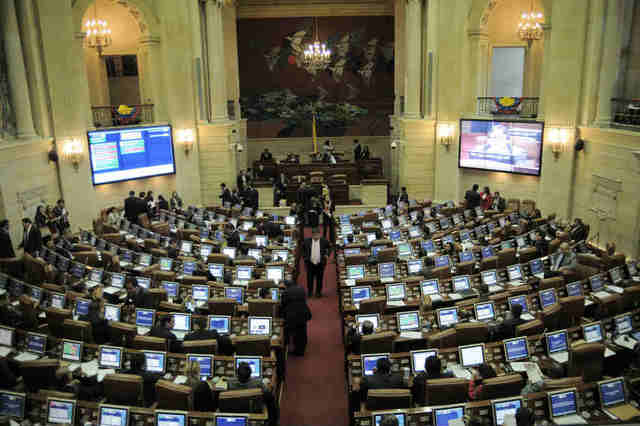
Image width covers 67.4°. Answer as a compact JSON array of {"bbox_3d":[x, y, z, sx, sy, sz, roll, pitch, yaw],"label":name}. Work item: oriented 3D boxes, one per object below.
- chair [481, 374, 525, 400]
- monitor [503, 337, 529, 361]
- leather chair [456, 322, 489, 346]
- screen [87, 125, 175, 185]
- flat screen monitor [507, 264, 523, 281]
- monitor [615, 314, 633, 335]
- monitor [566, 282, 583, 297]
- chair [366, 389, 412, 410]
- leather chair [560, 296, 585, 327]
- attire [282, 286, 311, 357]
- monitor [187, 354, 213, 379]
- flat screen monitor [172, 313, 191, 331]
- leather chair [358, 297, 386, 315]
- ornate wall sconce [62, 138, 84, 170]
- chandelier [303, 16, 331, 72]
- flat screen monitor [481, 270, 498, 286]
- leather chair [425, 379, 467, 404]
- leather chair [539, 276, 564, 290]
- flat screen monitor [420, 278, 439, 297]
[{"bbox_3d":[2.541,2.743,7.066,0.610,1.040,0.640,-3,12,-9],"label":"chair"},{"bbox_3d":[2.978,2.080,7.311,0.405,0.345,0.060,-4,2,-13],"label":"monitor"},{"bbox_3d":[2.632,2.384,8.706,0.610,1.040,0.640,-3,12,-9],"label":"leather chair"},{"bbox_3d":[-6.327,-2.007,16.337,0.140,1.720,3.030,9,16,38],"label":"screen"},{"bbox_3d":[4.522,1.383,11.075,0.395,0.335,0.085,-7,-1,-26],"label":"flat screen monitor"},{"bbox_3d":[4.725,1.724,7.460,0.370,0.300,0.070,-7,6,-22],"label":"monitor"},{"bbox_3d":[5.320,1.609,9.961,0.395,0.335,0.085,-8,-1,-27],"label":"monitor"},{"bbox_3d":[0.864,2.697,6.279,0.600,1.050,0.620,-1,12,0],"label":"chair"},{"bbox_3d":[4.301,1.959,8.685,0.600,1.080,0.620,-5,14,-16],"label":"leather chair"},{"bbox_3d":[-0.480,2.056,9.342,0.560,1.530,0.360,-4,13,-15],"label":"attire"},{"bbox_3d":[-1.636,2.099,6.560,0.375,0.295,0.060,1,-11,8],"label":"monitor"},{"bbox_3d":[-2.295,1.804,7.896,0.375,0.295,0.060,2,-11,13],"label":"flat screen monitor"},{"bbox_3d":[1.003,2.166,9.857,0.610,1.040,0.640,-5,13,-16],"label":"leather chair"},{"bbox_3d":[-9.040,-2.127,17.591,0.620,1.130,0.330,-9,14,-33],"label":"ornate wall sconce"},{"bbox_3d":[-0.154,-6.386,18.396,1.055,1.920,1.055,-1,12,0],"label":"chandelier"},{"bbox_3d":[3.375,1.308,9.531,0.375,0.295,0.060,-5,-10,-17],"label":"flat screen monitor"},{"bbox_3d":[1.542,2.492,6.275,0.610,1.030,0.650,-2,13,-4],"label":"leather chair"},{"bbox_3d":[4.619,1.824,10.111,0.600,1.050,0.620,-5,12,-18],"label":"leather chair"},{"bbox_3d":[2.370,1.599,10.277,0.395,0.335,0.085,-4,-2,-12],"label":"flat screen monitor"}]

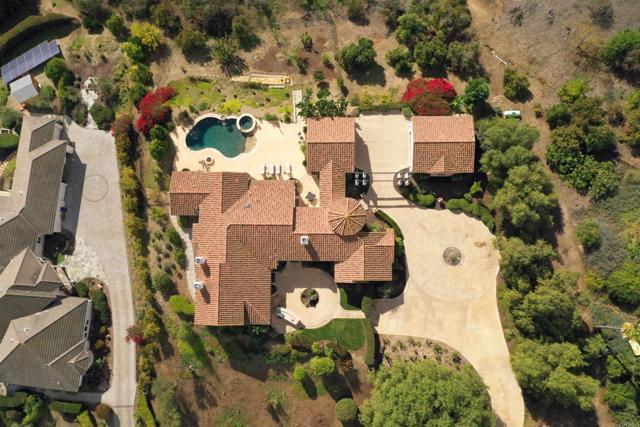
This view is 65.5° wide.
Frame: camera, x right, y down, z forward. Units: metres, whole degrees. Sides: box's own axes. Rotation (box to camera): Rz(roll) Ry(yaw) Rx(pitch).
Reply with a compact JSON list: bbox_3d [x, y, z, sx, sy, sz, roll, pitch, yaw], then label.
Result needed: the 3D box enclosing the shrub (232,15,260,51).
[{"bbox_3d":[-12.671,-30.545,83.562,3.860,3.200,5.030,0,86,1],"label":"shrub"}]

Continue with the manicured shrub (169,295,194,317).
[{"bbox_3d":[-20.918,13.931,75.209,3.900,1.900,3.200,0,84,1],"label":"manicured shrub"}]

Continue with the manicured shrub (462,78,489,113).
[{"bbox_3d":[25.683,-19.820,82.236,4.130,3.400,4.790,0,86,1],"label":"manicured shrub"}]

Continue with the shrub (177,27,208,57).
[{"bbox_3d":[-18.960,-25.577,74.040,4.460,2.800,4.020,-1,88,0],"label":"shrub"}]

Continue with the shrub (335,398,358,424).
[{"bbox_3d":[3.848,28.532,72.296,3.190,2.500,3.340,-1,88,0],"label":"shrub"}]

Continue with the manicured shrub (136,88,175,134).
[{"bbox_3d":[-25.376,-16.053,77.565,6.280,3.900,7.600,0,84,1],"label":"manicured shrub"}]

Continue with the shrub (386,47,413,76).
[{"bbox_3d":[13.186,-25.537,83.103,3.920,2.800,4.340,0,86,1],"label":"shrub"}]

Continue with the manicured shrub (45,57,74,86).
[{"bbox_3d":[-38.908,-21.310,73.941,3.560,2.700,3.710,-1,88,0],"label":"manicured shrub"}]

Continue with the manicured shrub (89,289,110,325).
[{"bbox_3d":[-36.045,15.203,81.391,2.780,2.200,5.720,-12,86,0],"label":"manicured shrub"}]

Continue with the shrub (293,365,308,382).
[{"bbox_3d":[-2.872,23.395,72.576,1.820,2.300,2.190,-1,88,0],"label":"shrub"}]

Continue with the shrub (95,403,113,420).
[{"bbox_3d":[-34.809,31.896,80.126,2.660,2.200,2.660,0,86,1],"label":"shrub"}]

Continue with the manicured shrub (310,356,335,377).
[{"bbox_3d":[0.399,24.428,79.496,3.750,2.800,3.110,0,86,1],"label":"manicured shrub"}]

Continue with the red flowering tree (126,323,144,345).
[{"bbox_3d":[-27.621,18.140,74.366,2.640,2.800,3.050,0,84,1],"label":"red flowering tree"}]

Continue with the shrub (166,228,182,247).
[{"bbox_3d":[-21.543,3.554,73.721,2.220,1.400,2.440,-1,88,0],"label":"shrub"}]

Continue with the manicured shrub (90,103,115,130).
[{"bbox_3d":[-34.115,-15.219,78.122,3.580,2.800,4.440,0,84,1],"label":"manicured shrub"}]

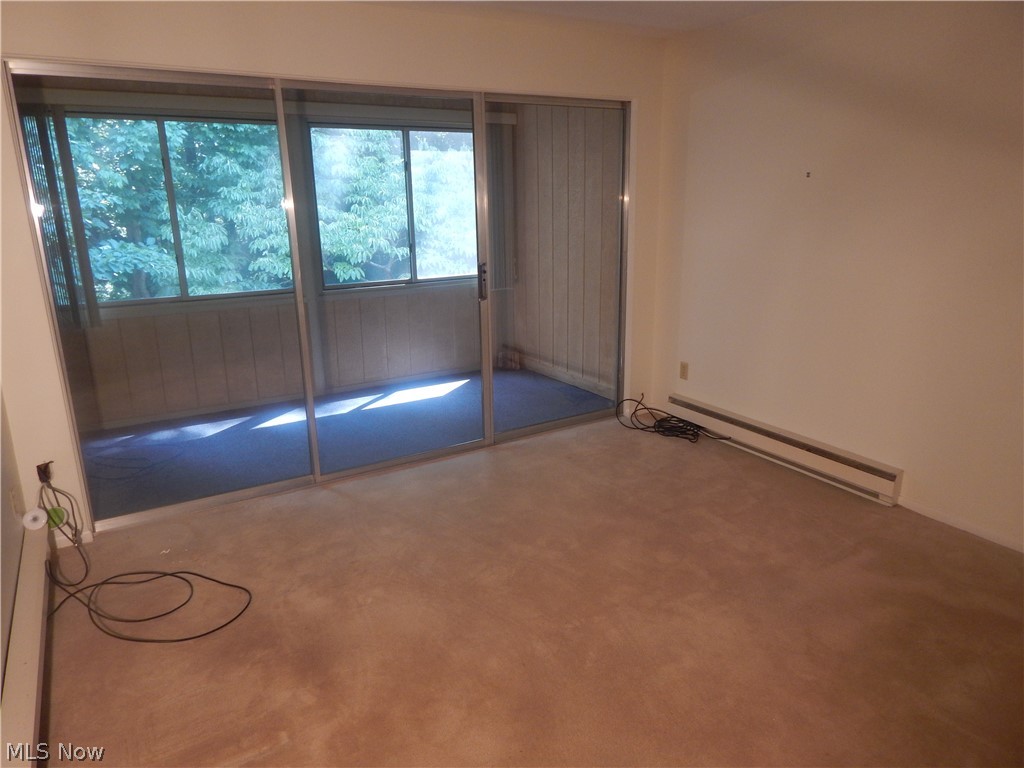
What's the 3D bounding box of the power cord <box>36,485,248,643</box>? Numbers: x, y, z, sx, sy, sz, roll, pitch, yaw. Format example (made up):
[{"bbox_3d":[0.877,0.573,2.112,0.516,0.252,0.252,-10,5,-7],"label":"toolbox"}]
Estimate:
[{"bbox_3d":[-1.520,0.659,2.663,0.735,0.274,1.145,-9,17,-27],"label":"power cord"}]

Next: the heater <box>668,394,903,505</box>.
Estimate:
[{"bbox_3d":[1.479,0.330,3.833,0.065,0.179,1.615,-9,17,-27],"label":"heater"}]

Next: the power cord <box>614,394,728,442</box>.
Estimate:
[{"bbox_3d":[1.017,0.244,4.224,0.395,0.159,0.710,-9,17,-27],"label":"power cord"}]

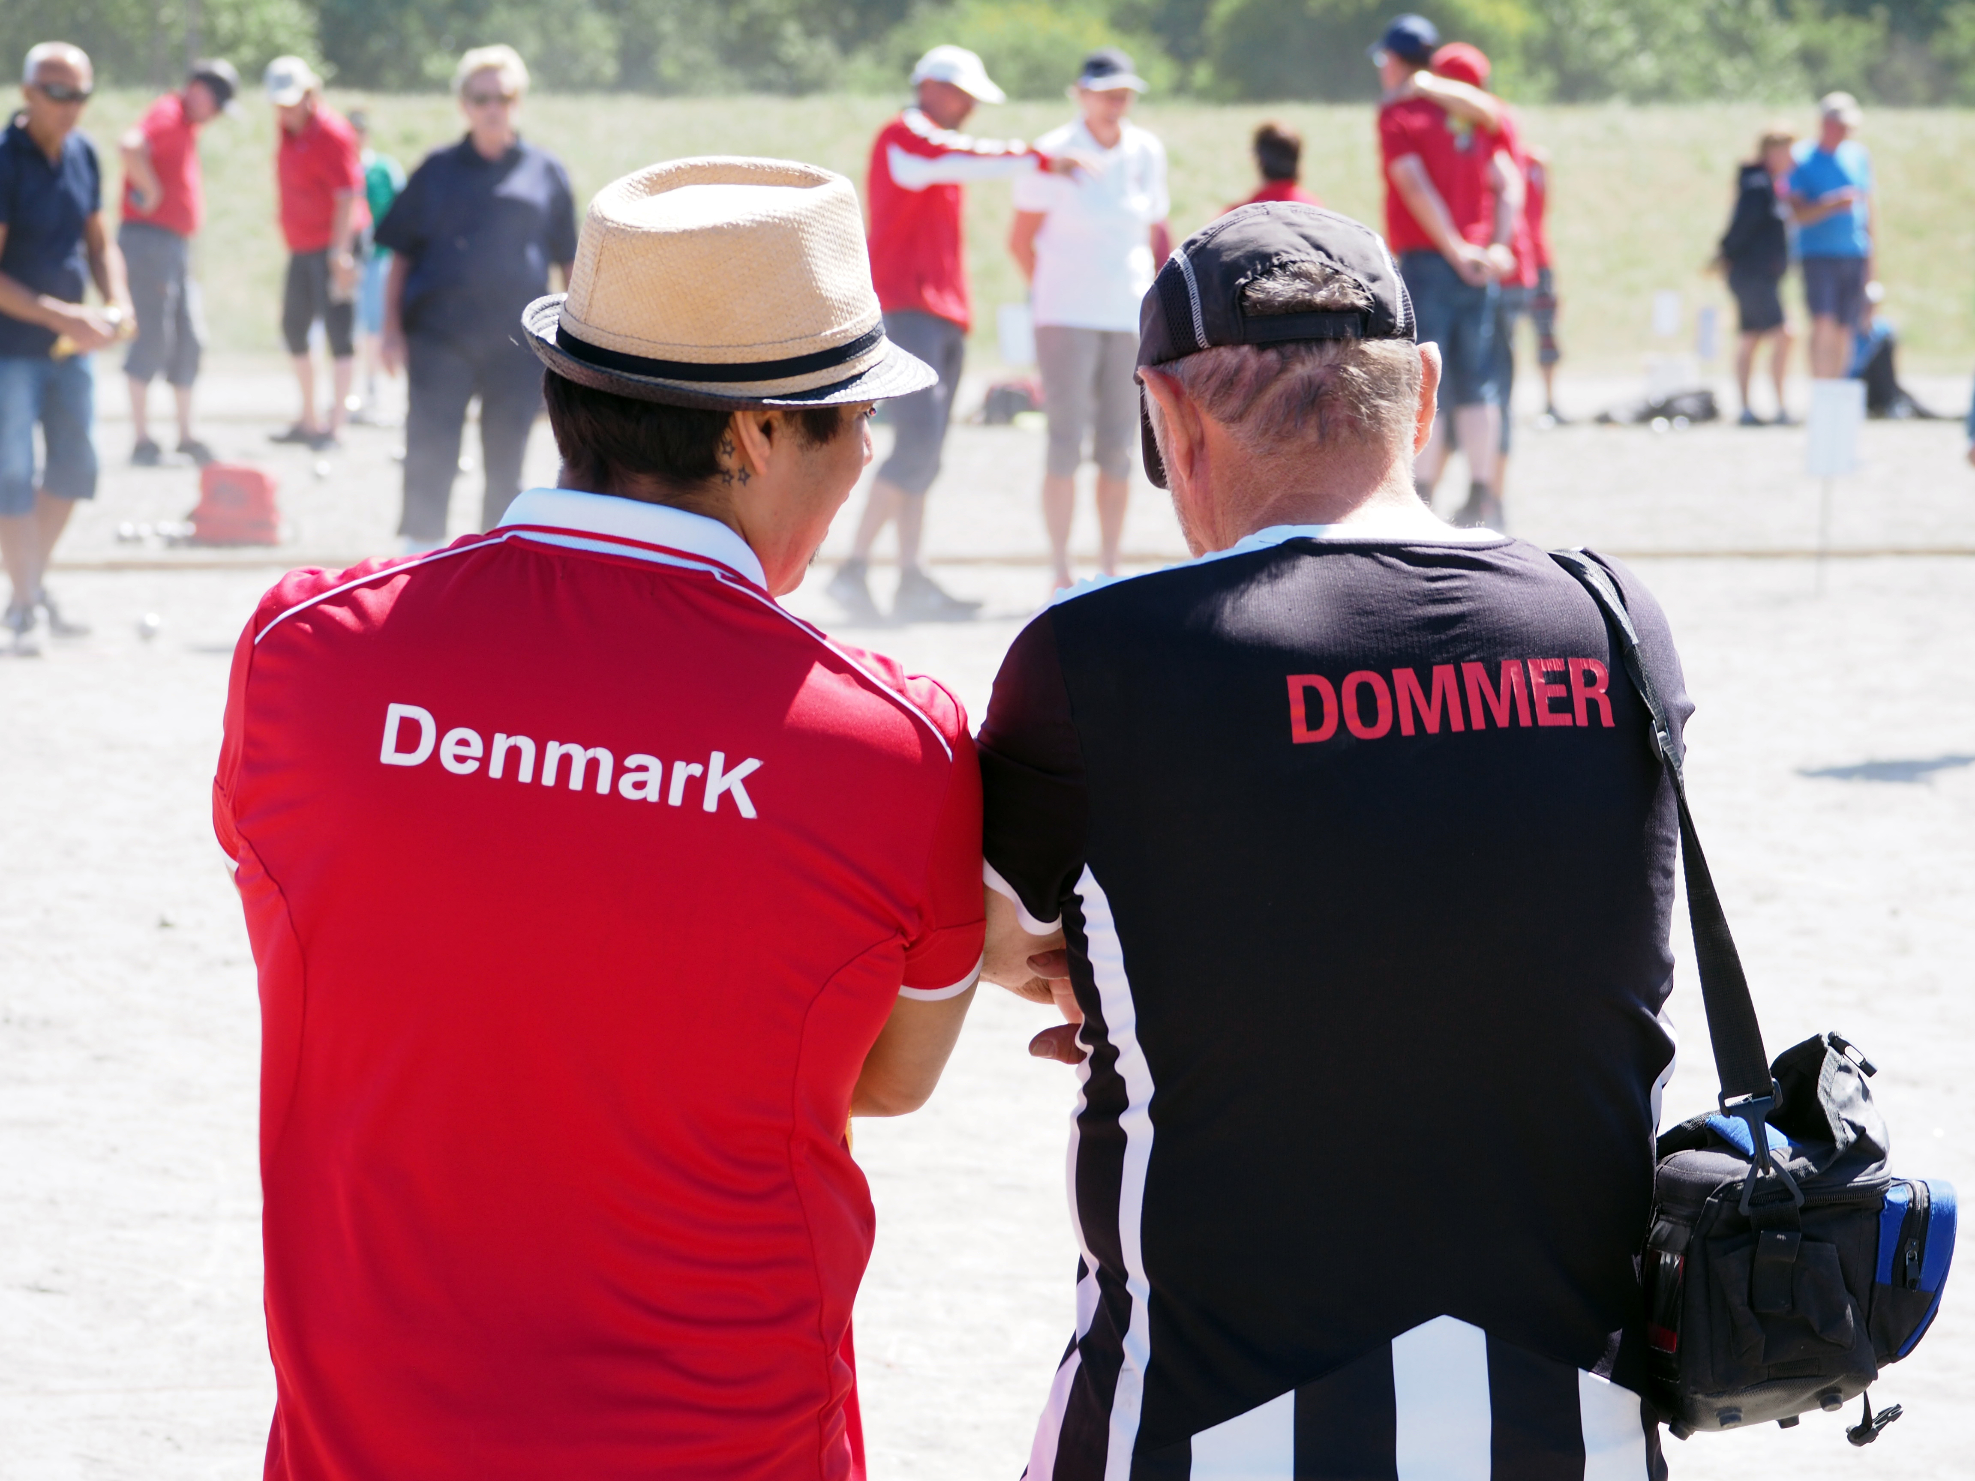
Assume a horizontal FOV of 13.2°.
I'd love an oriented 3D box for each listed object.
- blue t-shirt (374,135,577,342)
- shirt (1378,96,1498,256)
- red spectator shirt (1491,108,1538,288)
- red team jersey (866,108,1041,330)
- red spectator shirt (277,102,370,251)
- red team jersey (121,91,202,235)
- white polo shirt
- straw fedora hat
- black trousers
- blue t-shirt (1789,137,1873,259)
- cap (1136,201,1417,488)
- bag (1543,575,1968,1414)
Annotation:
[{"bbox_3d":[-1.745,-1.719,29.200,0.660,0.710,0.380,0,4,-2],"label":"blue t-shirt"},{"bbox_3d":[1.677,-2.095,31.800,0.320,0.620,0.490,4,5,41],"label":"shirt"},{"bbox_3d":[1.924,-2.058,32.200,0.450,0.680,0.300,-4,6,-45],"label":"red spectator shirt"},{"bbox_3d":[-0.129,-1.642,26.900,0.520,0.700,0.460,1,4,9],"label":"red team jersey"},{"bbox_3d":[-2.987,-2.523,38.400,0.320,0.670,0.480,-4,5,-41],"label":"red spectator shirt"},{"bbox_3d":[-3.611,-2.518,37.400,0.320,0.660,0.460,1,4,18],"label":"red team jersey"},{"bbox_3d":[0.333,-1.652,27.400,0.520,0.690,0.300,0,4,-5],"label":"white polo shirt"},{"bbox_3d":[-0.168,-0.290,5.520,0.280,0.125,0.245,-11,24,-27],"label":"straw fedora hat"},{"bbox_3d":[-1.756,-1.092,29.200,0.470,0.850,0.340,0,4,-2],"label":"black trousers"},{"bbox_3d":[4.442,-2.844,45.000,0.460,0.640,0.300,0,4,-5],"label":"blue t-shirt"},{"bbox_3d":[0.182,-0.271,5.540,0.180,0.150,0.260,-5,-13,-15],"label":"cap"},{"bbox_3d":[0.502,0.162,5.520,0.203,0.585,0.270,-7,4,0],"label":"bag"}]

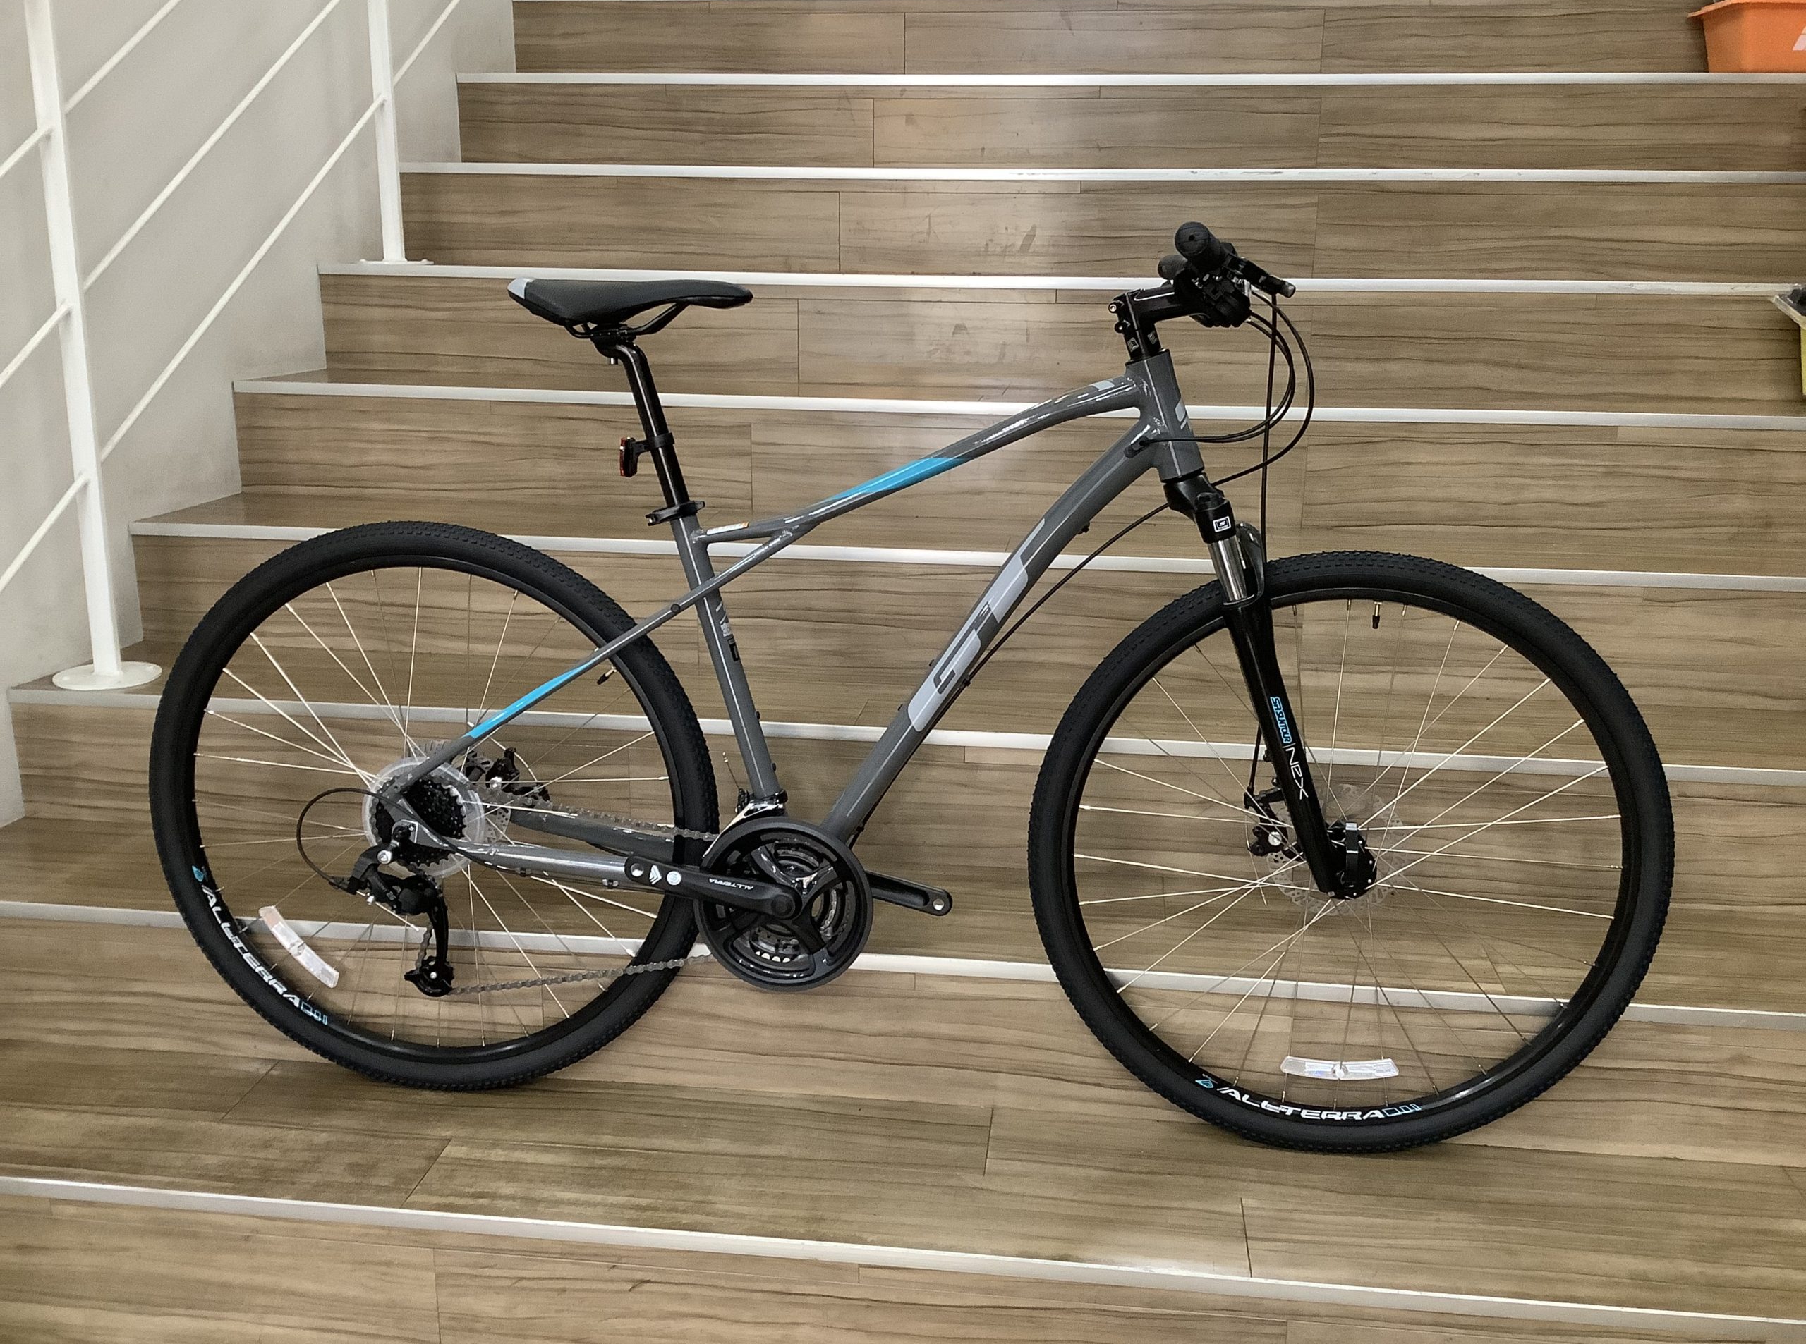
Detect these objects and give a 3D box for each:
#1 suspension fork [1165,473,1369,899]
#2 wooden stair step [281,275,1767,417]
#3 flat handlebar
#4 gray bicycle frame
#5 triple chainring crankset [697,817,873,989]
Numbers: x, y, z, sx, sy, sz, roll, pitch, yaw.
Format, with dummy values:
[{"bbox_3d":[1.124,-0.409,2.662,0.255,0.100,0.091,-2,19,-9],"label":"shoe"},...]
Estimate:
[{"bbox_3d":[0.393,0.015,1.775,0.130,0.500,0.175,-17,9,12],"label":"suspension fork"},{"bbox_3d":[0.268,-0.635,2.996,2.670,0.196,0.289,2,14,6],"label":"wooden stair step"},{"bbox_3d":[0.328,-0.415,1.694,0.130,0.085,0.670,3,12,8],"label":"flat handlebar"},{"bbox_3d":[-0.131,-0.045,1.824,0.910,0.637,0.155,2,12,6],"label":"gray bicycle frame"},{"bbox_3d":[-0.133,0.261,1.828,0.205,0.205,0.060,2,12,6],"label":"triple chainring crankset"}]

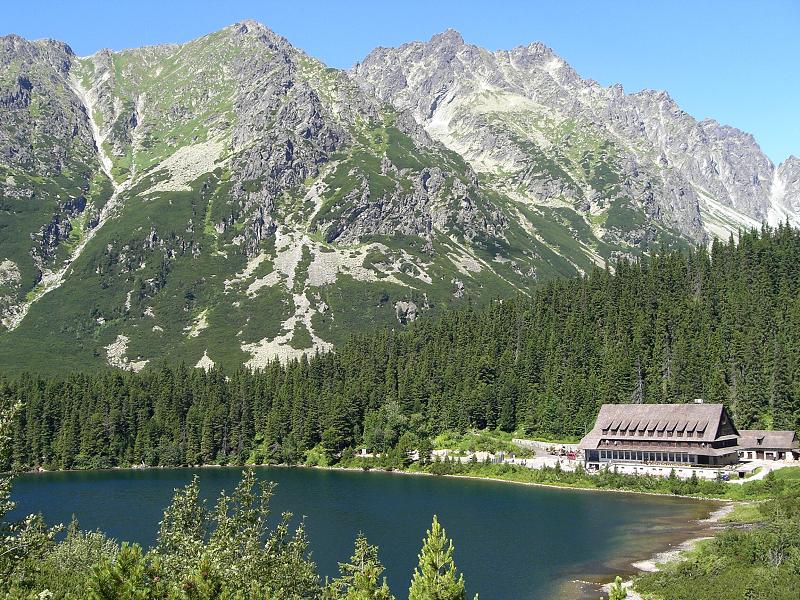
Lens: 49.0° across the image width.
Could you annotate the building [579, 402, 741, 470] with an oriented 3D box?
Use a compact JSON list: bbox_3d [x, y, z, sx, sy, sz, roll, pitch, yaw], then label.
[{"bbox_3d":[76.270,39.570,258.730,41.280,17.240,23.000,-5,-7,35],"label":"building"}]

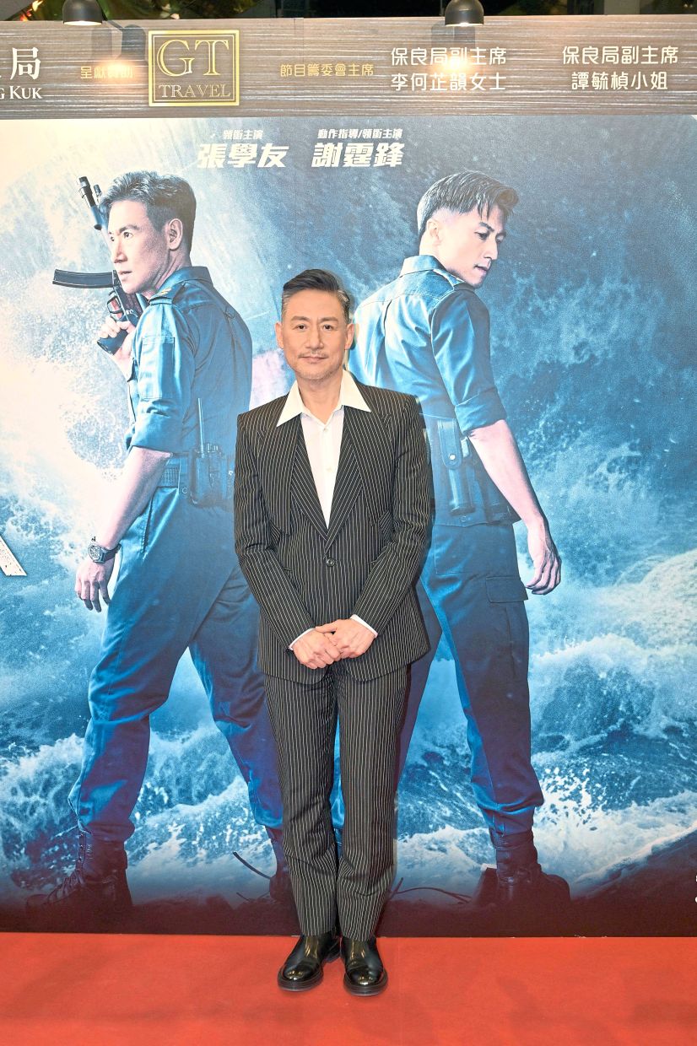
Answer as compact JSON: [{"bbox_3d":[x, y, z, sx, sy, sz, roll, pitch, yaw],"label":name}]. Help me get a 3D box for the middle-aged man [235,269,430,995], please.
[{"bbox_3d":[-0.040,0.252,2.975,0.485,1.760,0.320,0,3,1],"label":"middle-aged man"}]

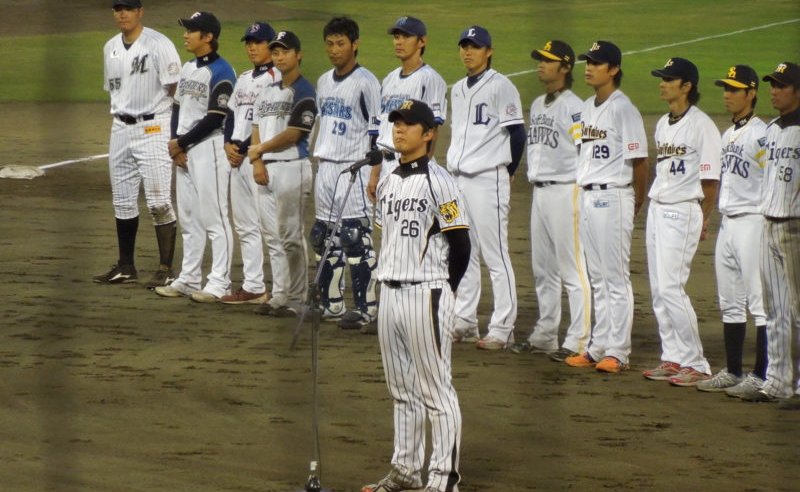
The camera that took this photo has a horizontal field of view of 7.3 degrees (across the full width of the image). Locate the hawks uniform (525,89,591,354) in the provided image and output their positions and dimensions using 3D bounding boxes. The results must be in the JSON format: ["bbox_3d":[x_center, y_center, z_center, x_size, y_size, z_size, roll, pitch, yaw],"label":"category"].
[{"bbox_3d":[0.891,-0.159,36.062,0.330,1.520,0.500,-4,6,-44],"label":"hawks uniform"}]

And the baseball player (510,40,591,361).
[{"bbox_3d":[0.891,-0.276,36.054,0.380,1.815,0.520,-4,6,-44],"label":"baseball player"}]

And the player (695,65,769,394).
[{"bbox_3d":[1.857,-0.102,34.283,0.380,1.784,0.520,-4,6,-42],"label":"player"}]

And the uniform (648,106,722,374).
[{"bbox_3d":[1.587,-0.032,34.869,0.340,1.490,0.470,-3,5,-32],"label":"uniform"}]

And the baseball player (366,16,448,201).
[{"bbox_3d":[0.052,-0.444,37.978,0.520,1.895,0.370,4,6,45],"label":"baseball player"}]

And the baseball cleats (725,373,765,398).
[{"bbox_3d":[1.882,0.747,34.010,0.300,0.109,0.110,-3,5,-33],"label":"baseball cleats"}]

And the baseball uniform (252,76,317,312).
[{"bbox_3d":[-0.719,-0.328,39.286,0.360,1.471,0.480,-4,6,-43],"label":"baseball uniform"}]

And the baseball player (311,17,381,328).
[{"bbox_3d":[-0.336,-0.472,38.543,0.490,1.868,0.360,3,5,35],"label":"baseball player"}]

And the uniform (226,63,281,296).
[{"bbox_3d":[-0.941,-0.418,39.908,0.330,1.503,0.500,-4,6,-44],"label":"uniform"}]

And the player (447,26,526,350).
[{"bbox_3d":[0.505,-0.354,36.476,0.380,1.850,0.520,-4,6,-44],"label":"player"}]

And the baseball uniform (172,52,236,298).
[{"bbox_3d":[-1.251,-0.460,40.428,0.380,1.578,0.500,-2,5,-28],"label":"baseball uniform"}]

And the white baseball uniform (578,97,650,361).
[{"bbox_3d":[1.206,-0.110,35.645,0.340,1.552,0.480,-3,5,-33],"label":"white baseball uniform"}]

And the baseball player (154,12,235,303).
[{"bbox_3d":[-1.310,-0.584,40.050,0.410,1.819,0.520,-4,6,-40],"label":"baseball player"}]

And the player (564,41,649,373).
[{"bbox_3d":[1.166,-0.242,35.291,0.380,1.833,0.520,-4,6,-42],"label":"player"}]

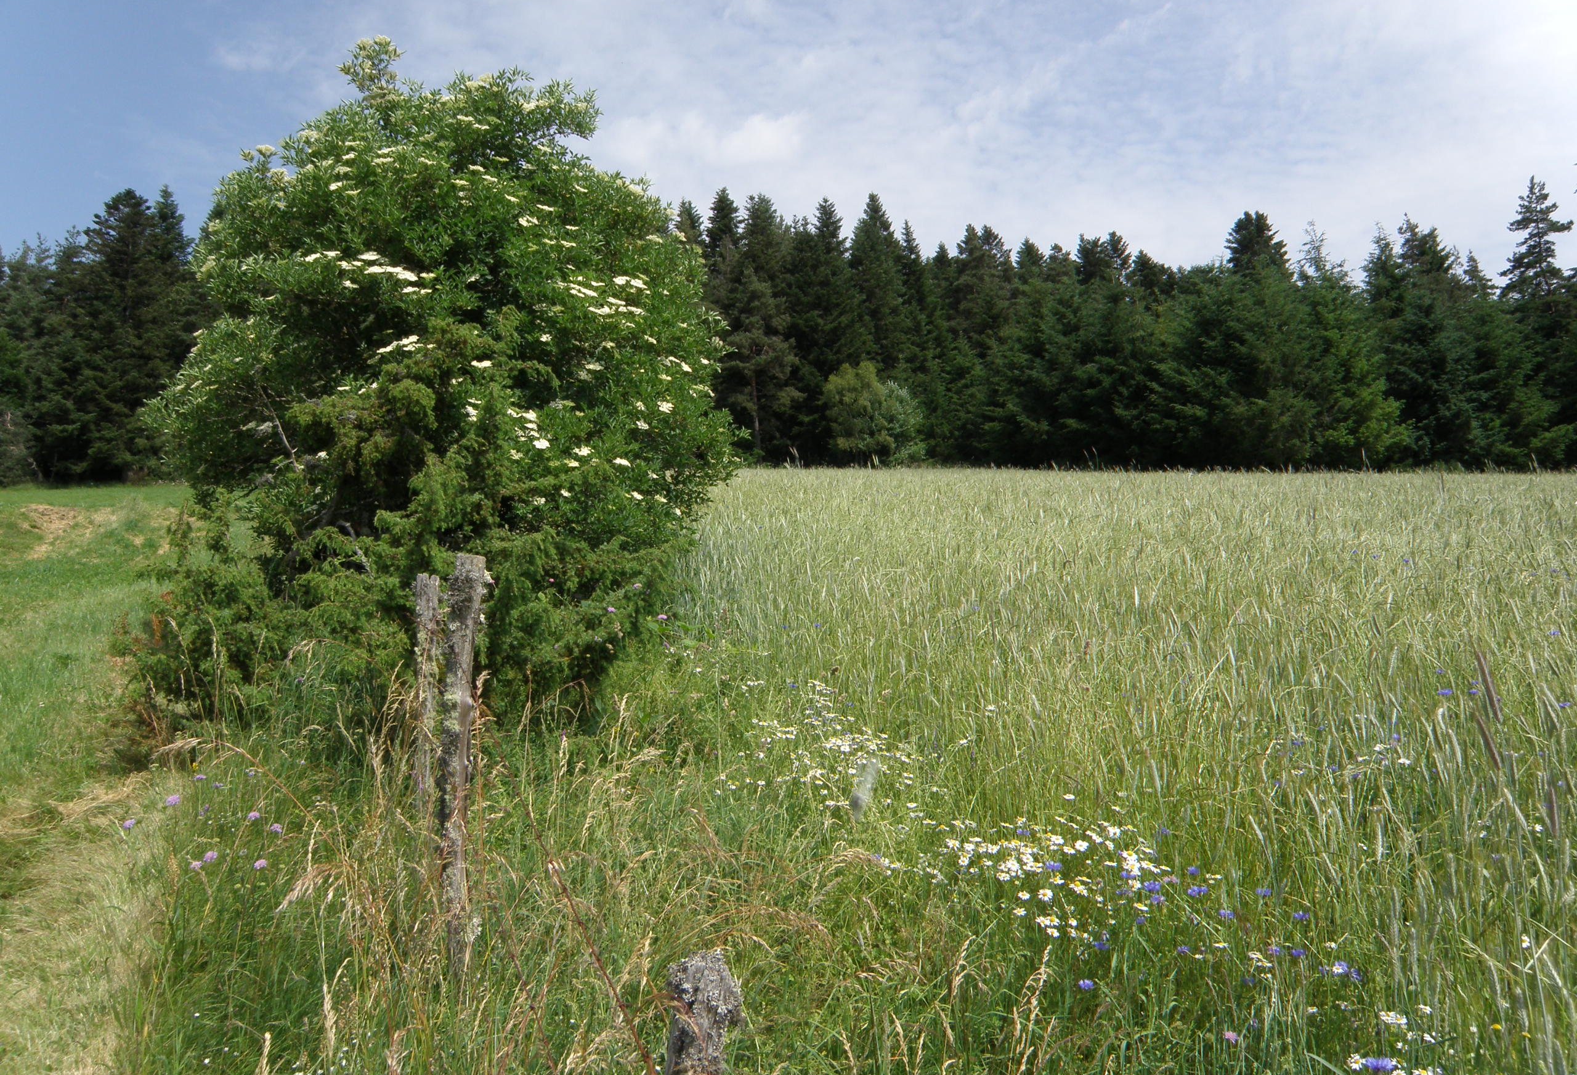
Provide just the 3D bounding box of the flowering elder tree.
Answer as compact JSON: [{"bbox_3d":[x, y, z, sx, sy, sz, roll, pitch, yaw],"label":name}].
[{"bbox_3d":[-2.520,-1.170,8.600,4.200,4.800,4.000,0,3,0],"label":"flowering elder tree"}]

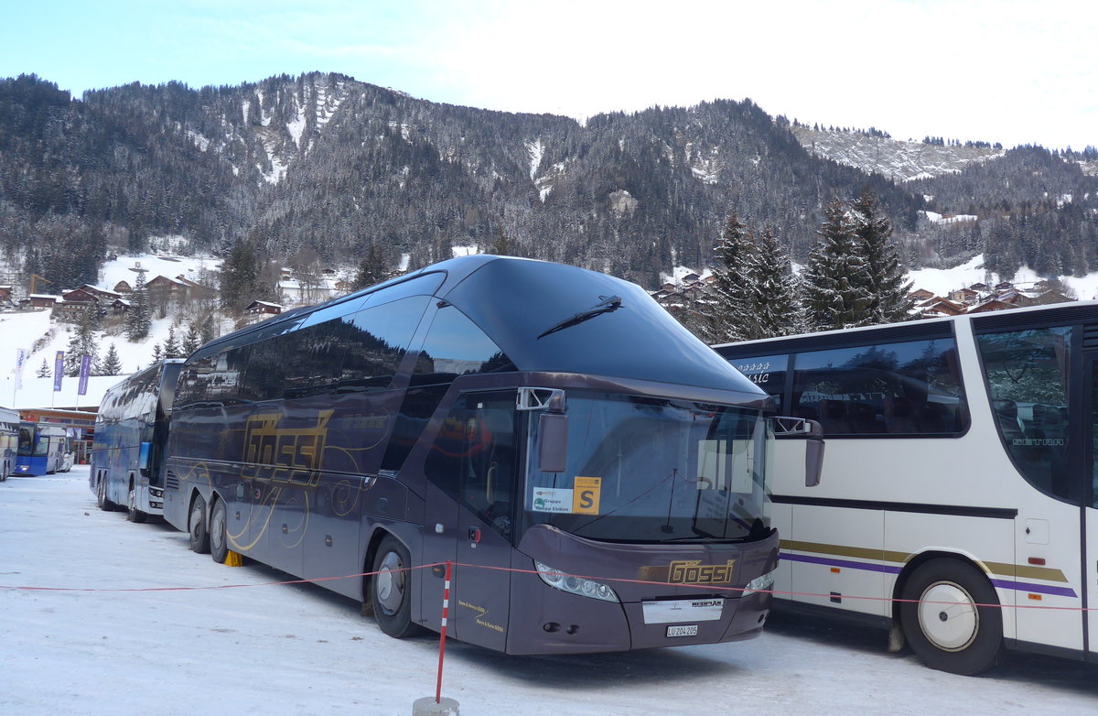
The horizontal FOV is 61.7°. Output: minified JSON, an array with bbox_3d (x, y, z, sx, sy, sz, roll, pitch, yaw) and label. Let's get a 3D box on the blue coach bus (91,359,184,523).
[{"bbox_3d":[-10.818,2.496,26.112,2.580,3.800,13.100,5,-8,-31],"label":"blue coach bus"}]

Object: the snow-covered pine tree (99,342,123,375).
[{"bbox_3d":[-59.761,0.182,125.555,3.100,4.770,3.100,5,-7,-25],"label":"snow-covered pine tree"}]

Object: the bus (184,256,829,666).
[{"bbox_3d":[-2.719,1.189,13.461,2.650,3.970,13.900,6,-7,-33],"label":"bus"}]

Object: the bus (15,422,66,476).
[{"bbox_3d":[-33.258,5.916,60.022,2.550,3.100,12.000,3,-7,-16],"label":"bus"}]

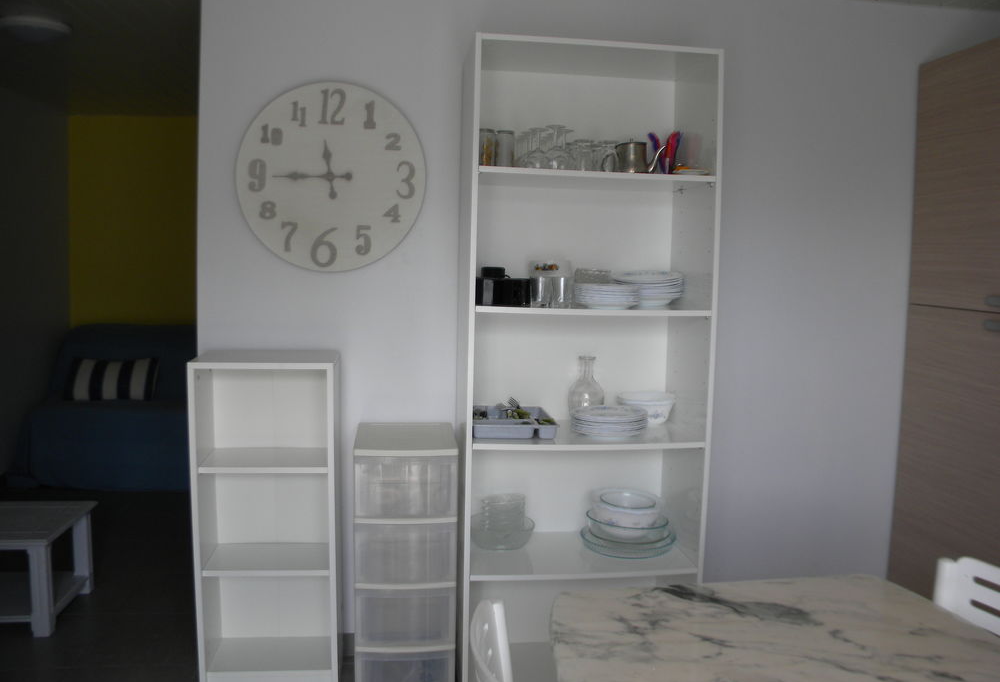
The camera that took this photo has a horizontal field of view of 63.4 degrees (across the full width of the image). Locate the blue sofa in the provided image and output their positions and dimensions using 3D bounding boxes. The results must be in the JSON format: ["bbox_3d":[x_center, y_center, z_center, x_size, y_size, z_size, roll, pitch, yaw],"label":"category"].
[{"bbox_3d":[-1.927,0.355,5.049,1.763,0.927,0.977,0,6,-7],"label":"blue sofa"}]

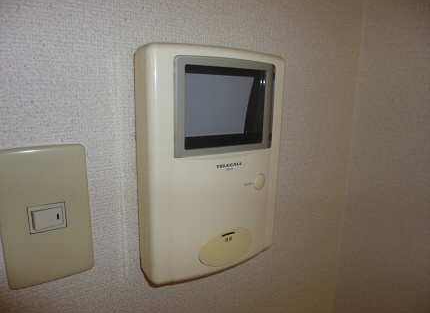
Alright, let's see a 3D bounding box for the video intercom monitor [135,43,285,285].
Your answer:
[{"bbox_3d":[0.002,0.006,0.316,0.155,0.222,0.047,-6,14,-32],"label":"video intercom monitor"}]

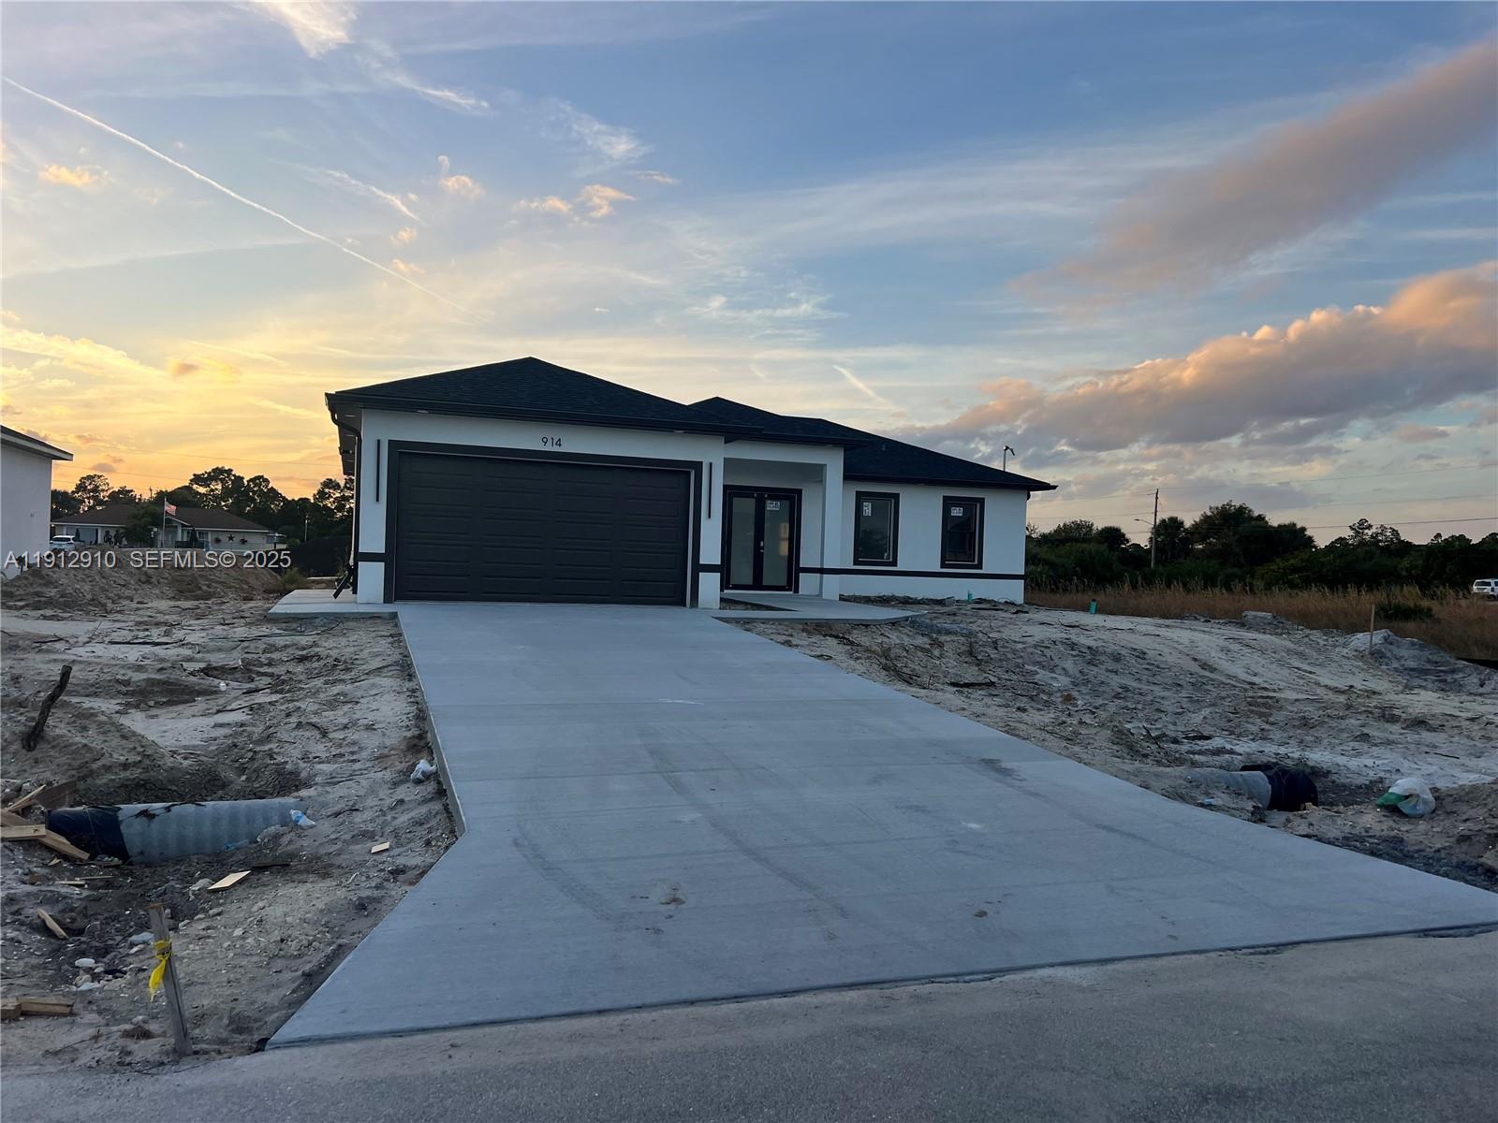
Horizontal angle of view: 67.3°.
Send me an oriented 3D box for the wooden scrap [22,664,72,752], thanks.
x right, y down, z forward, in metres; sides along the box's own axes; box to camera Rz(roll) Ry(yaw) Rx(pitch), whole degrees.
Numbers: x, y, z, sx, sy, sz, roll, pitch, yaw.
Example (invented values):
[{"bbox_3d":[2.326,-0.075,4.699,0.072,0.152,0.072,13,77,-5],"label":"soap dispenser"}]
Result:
[{"bbox_3d":[-4.803,1.004,7.705,0.095,0.626,0.085,25,-11,-27],"label":"wooden scrap"}]

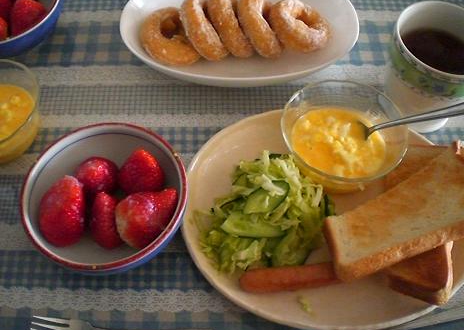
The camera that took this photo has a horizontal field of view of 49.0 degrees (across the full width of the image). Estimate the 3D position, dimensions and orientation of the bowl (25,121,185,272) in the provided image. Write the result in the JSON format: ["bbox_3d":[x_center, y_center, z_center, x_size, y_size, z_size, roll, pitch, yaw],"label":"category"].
[{"bbox_3d":[-0.104,0.035,0.441,0.134,0.055,0.134,0,60,0],"label":"bowl"}]

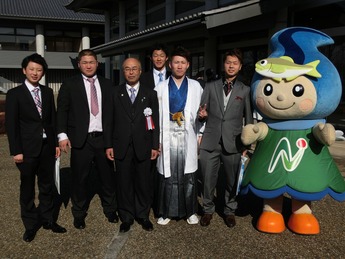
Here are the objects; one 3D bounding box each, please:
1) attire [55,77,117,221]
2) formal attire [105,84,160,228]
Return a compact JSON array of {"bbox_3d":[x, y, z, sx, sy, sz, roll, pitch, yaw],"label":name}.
[{"bbox_3d":[-0.870,0.194,3.943,0.548,1.490,0.360,-1,7,-12],"label":"attire"},{"bbox_3d":[-0.392,0.243,3.808,0.501,1.387,0.330,0,7,-4],"label":"formal attire"}]

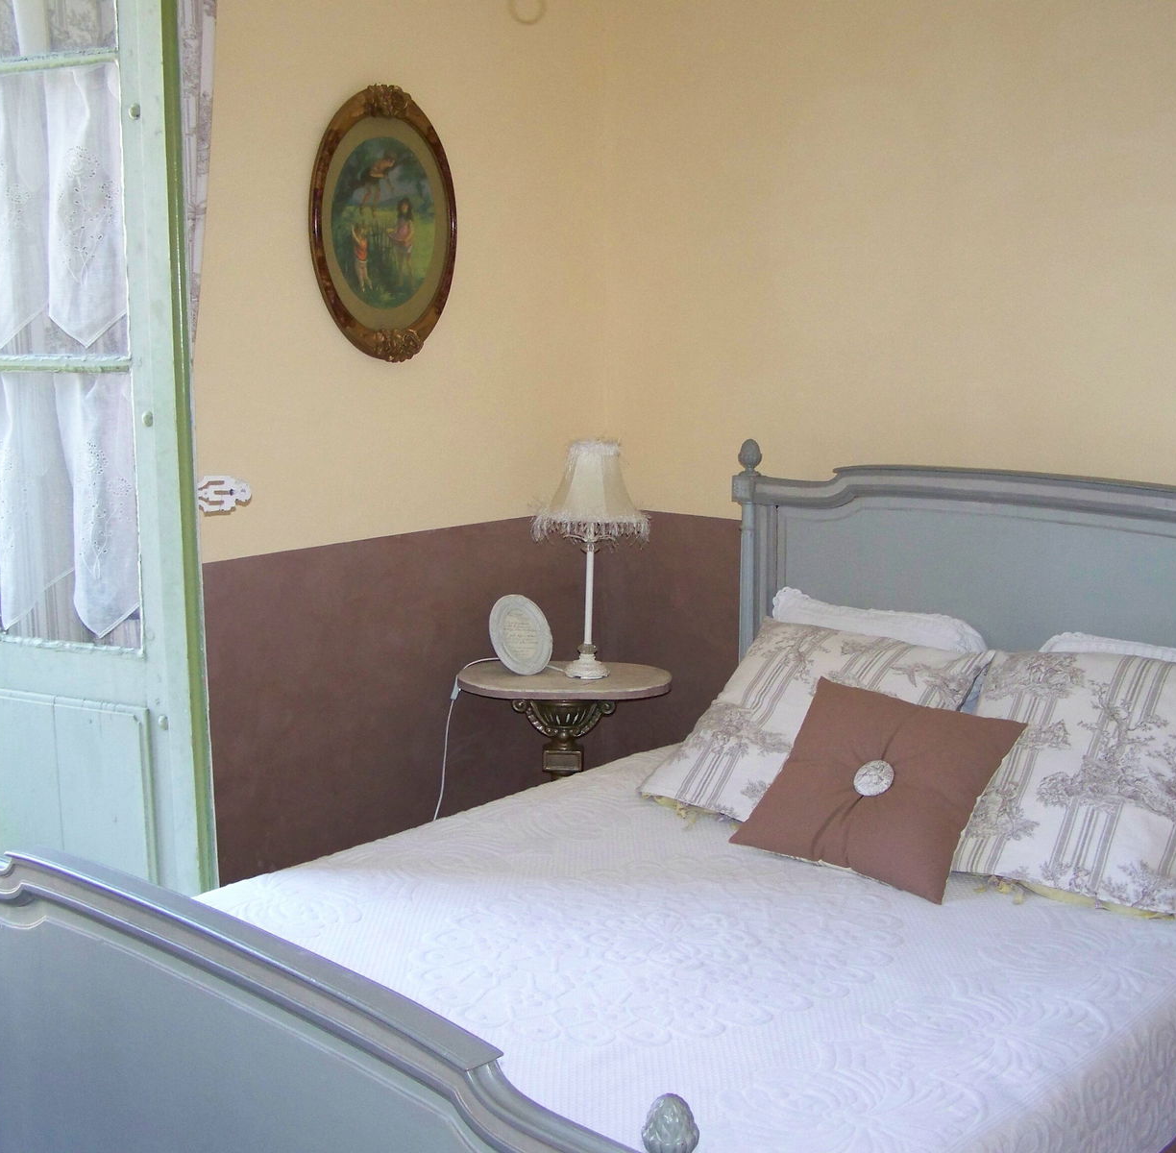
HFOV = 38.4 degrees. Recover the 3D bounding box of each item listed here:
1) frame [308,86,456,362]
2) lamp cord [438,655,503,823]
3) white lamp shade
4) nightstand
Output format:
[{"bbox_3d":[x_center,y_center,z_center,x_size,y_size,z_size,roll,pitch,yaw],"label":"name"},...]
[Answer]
[{"bbox_3d":[-0.435,-0.765,3.655,0.045,0.594,0.413,9,13,43],"label":"frame"},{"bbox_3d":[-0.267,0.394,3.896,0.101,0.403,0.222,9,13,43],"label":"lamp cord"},{"bbox_3d":[0.009,-0.193,3.727,0.257,0.211,0.257,0,10,1],"label":"white lamp shade"},{"bbox_3d":[-0.053,0.554,3.818,0.493,0.675,0.312,0,10,5],"label":"nightstand"}]

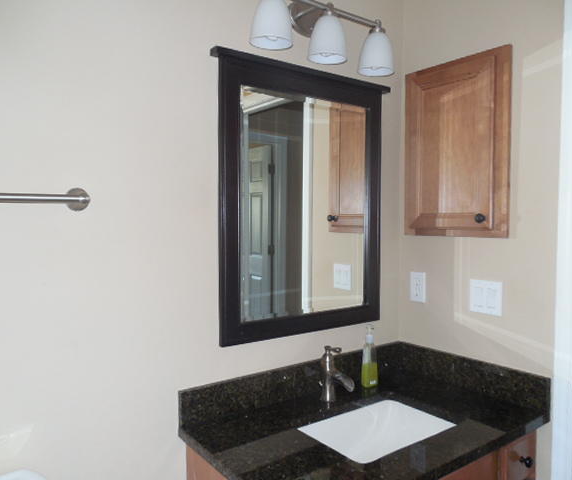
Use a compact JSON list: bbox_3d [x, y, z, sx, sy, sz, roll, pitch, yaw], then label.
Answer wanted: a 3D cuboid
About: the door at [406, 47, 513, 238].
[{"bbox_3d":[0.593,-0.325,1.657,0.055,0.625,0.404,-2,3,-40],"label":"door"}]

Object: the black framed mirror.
[{"bbox_3d":[0.087,-0.124,1.573,0.718,0.884,0.048,-2,3,-35],"label":"black framed mirror"}]

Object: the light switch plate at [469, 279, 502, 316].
[{"bbox_3d":[0.689,0.200,1.599,0.010,0.115,0.115,-2,3,-40],"label":"light switch plate"}]

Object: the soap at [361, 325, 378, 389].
[{"bbox_3d":[0.303,0.418,1.665,0.052,0.215,0.048,-2,3,-37],"label":"soap"}]

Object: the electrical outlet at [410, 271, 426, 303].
[{"bbox_3d":[0.515,0.187,1.808,0.010,0.115,0.071,-2,3,-40],"label":"electrical outlet"}]

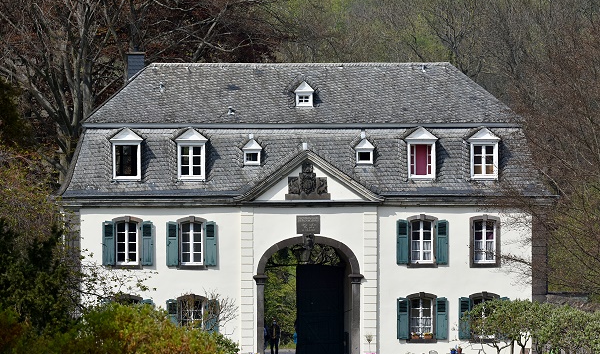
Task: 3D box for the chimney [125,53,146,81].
[{"bbox_3d":[-7.090,-4.756,227.500,0.832,1.322,0.800,0,-1,-3],"label":"chimney"}]

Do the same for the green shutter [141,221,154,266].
[{"bbox_3d":[-6.429,2.817,221.517,0.494,1.886,0.060,0,-1,-3],"label":"green shutter"}]

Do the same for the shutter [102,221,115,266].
[{"bbox_3d":[-8.067,2.820,221.418,0.510,1.877,0.060,0,-1,-3],"label":"shutter"}]

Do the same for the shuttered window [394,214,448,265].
[{"bbox_3d":[5.213,2.715,222.314,2.194,2.202,0.250,0,-1,-3],"label":"shuttered window"}]

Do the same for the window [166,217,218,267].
[{"bbox_3d":[-4.557,2.781,221.728,2.146,2.209,0.250,0,-1,-3],"label":"window"}]

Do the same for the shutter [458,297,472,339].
[{"bbox_3d":[7.009,6.001,222.323,0.508,1.762,0.060,0,-1,-3],"label":"shutter"}]

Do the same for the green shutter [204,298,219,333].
[{"bbox_3d":[-3.737,6.068,221.679,0.507,1.757,0.060,0,-1,-3],"label":"green shutter"}]

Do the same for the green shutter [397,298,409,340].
[{"bbox_3d":[4.357,5.999,222.165,0.487,1.756,0.060,0,-1,-3],"label":"green shutter"}]

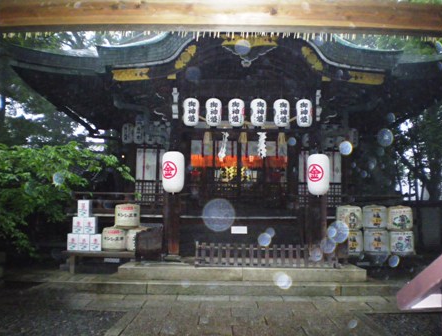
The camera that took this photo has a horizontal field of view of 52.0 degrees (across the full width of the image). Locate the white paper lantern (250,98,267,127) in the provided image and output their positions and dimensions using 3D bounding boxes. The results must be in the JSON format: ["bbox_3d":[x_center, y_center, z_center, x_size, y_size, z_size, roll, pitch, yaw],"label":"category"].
[{"bbox_3d":[0.925,-1.333,11.000,0.380,0.680,0.380,1,-6,-7],"label":"white paper lantern"}]

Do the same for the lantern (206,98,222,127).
[{"bbox_3d":[-0.168,-1.338,11.000,0.380,0.680,0.380,1,-5,-2],"label":"lantern"}]

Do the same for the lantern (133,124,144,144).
[{"bbox_3d":[-2.281,-0.926,12.600,0.280,0.550,0.280,1,-5,-8],"label":"lantern"}]

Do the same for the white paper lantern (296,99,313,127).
[{"bbox_3d":[2.030,-1.326,11.000,0.380,0.680,0.380,-1,-6,12],"label":"white paper lantern"}]

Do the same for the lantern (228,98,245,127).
[{"bbox_3d":[0.384,-1.336,11.000,0.380,0.680,0.380,0,-6,8],"label":"lantern"}]

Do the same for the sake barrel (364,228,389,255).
[{"bbox_3d":[3.678,1.743,10.700,0.585,0.550,0.585,-1,-5,14],"label":"sake barrel"}]

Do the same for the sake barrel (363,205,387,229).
[{"bbox_3d":[3.647,1.169,10.700,0.585,0.550,0.585,0,-5,10],"label":"sake barrel"}]

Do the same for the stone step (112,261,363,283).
[{"bbox_3d":[0.462,2.269,9.984,5.120,0.255,1.400,0,-5,1],"label":"stone step"}]

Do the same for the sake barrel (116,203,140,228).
[{"bbox_3d":[-2.164,1.125,10.550,0.585,0.550,0.585,2,-5,-11],"label":"sake barrel"}]

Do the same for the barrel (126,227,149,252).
[{"bbox_3d":[-1.974,1.709,10.750,0.585,0.550,0.585,3,-6,-28],"label":"barrel"}]

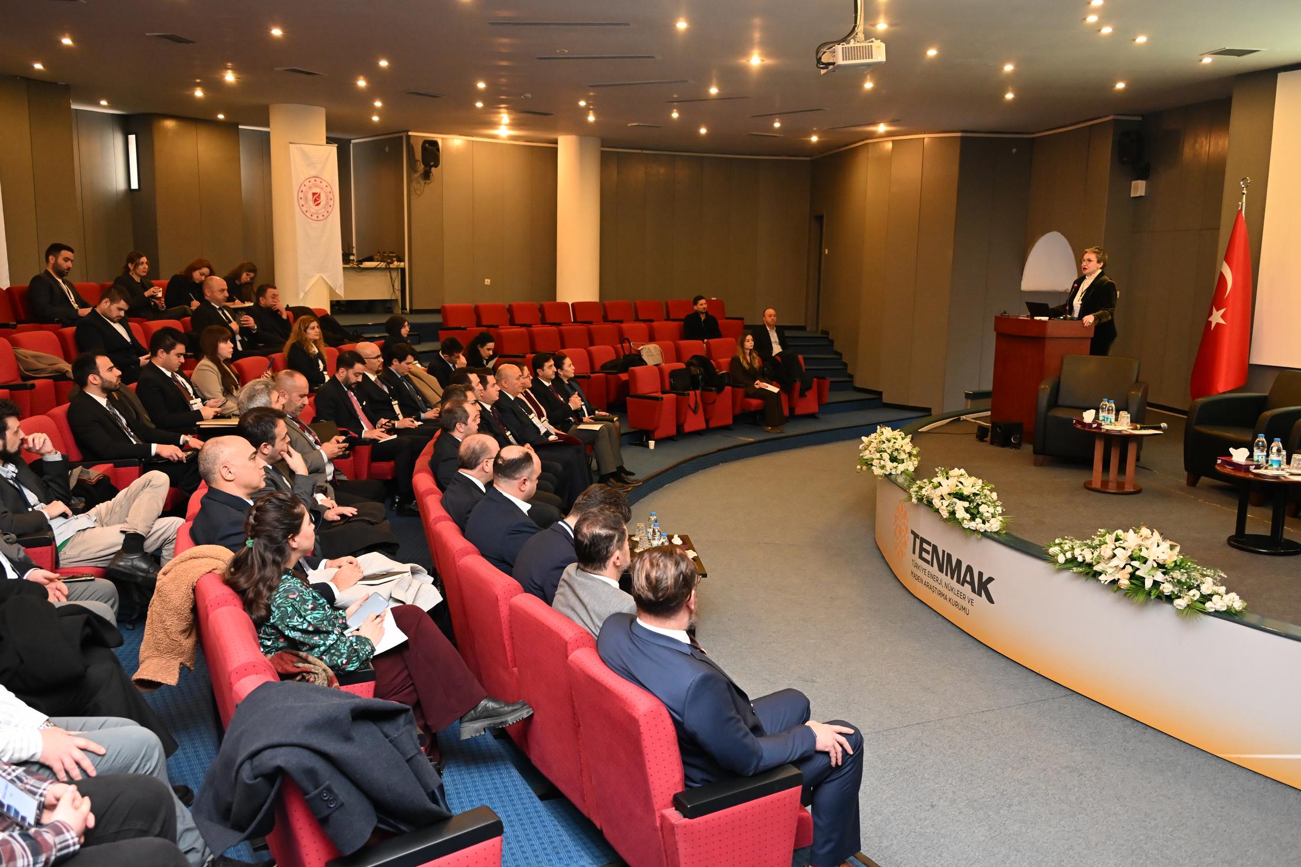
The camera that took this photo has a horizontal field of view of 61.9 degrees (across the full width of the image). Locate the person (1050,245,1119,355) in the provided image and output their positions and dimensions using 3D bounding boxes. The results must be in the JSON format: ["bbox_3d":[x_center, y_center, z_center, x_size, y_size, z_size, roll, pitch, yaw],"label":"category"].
[{"bbox_3d":[3.920,-0.822,9.850,0.480,1.730,0.520,-5,11,-32],"label":"person"}]

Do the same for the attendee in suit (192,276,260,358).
[{"bbox_3d":[-3.430,-0.707,9.204,0.900,1.224,0.580,2,9,9],"label":"attendee in suit"}]

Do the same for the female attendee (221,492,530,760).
[{"bbox_3d":[-0.891,0.692,3.752,1.030,1.090,0.540,-4,10,-29],"label":"female attendee"}]

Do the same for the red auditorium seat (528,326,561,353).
[{"bbox_3d":[-1.256,-0.816,13.200,0.600,0.920,0.550,7,11,34],"label":"red auditorium seat"}]

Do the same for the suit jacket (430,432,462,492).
[{"bbox_3d":[-1.046,0.351,6.181,0.450,0.680,0.520,-1,9,-10],"label":"suit jacket"}]

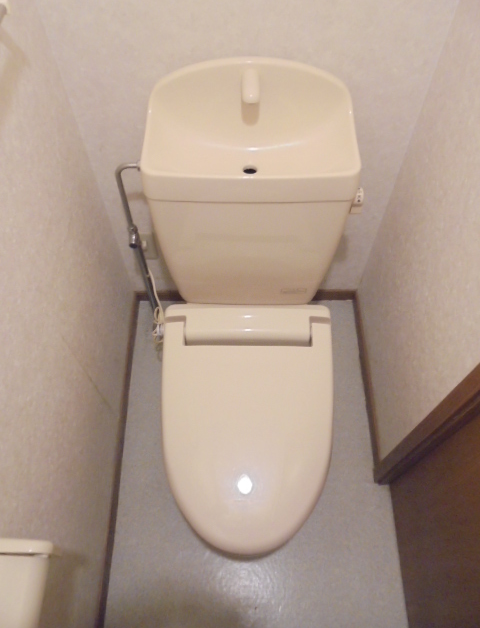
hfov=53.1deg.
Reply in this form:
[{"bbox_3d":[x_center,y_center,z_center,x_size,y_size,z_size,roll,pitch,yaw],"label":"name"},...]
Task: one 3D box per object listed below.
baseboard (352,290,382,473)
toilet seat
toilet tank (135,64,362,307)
[{"bbox_3d":[0.409,0.195,1.553,0.011,0.062,0.586,0,60,0],"label":"baseboard"},{"bbox_3d":[0.015,0.239,1.079,0.385,0.095,0.547,0,60,0],"label":"toilet seat"},{"bbox_3d":[0.017,-0.254,1.078,0.406,0.535,0.245,0,60,0],"label":"toilet tank"}]

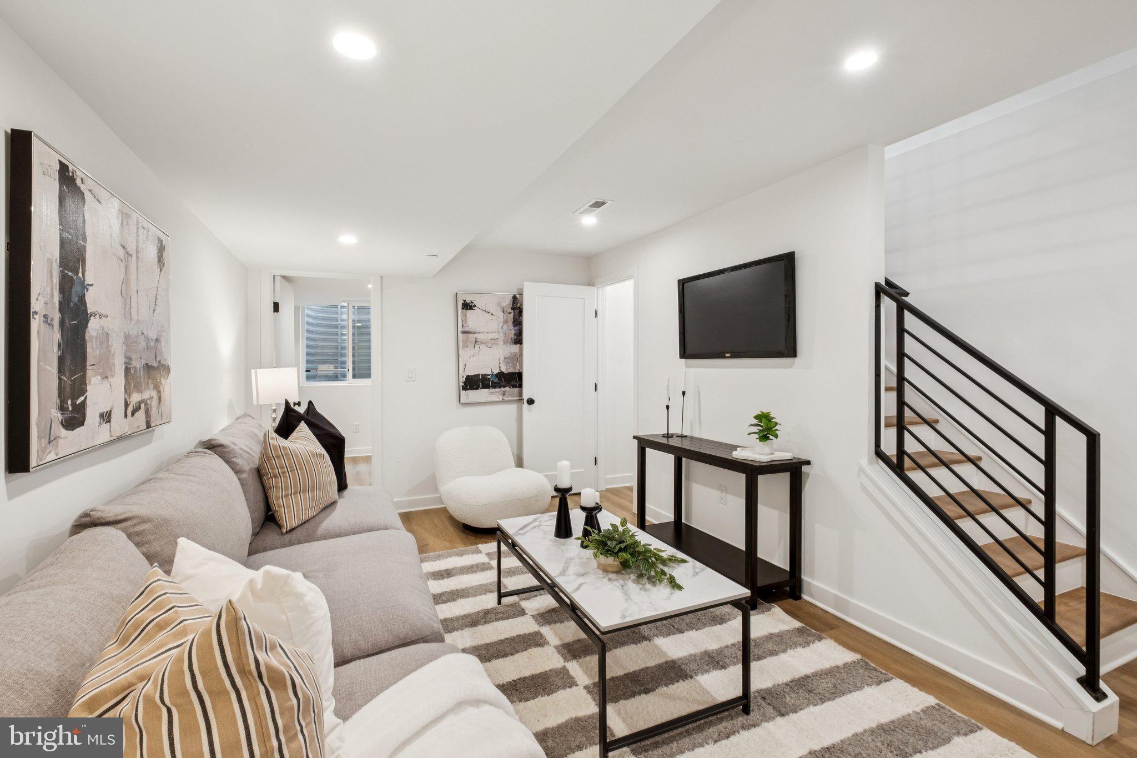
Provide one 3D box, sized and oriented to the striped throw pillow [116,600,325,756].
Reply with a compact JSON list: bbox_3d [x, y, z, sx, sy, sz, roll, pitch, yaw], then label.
[{"bbox_3d":[-0.530,0.560,0.740,0.440,0.430,0.170,1,16,34],"label":"striped throw pillow"}]

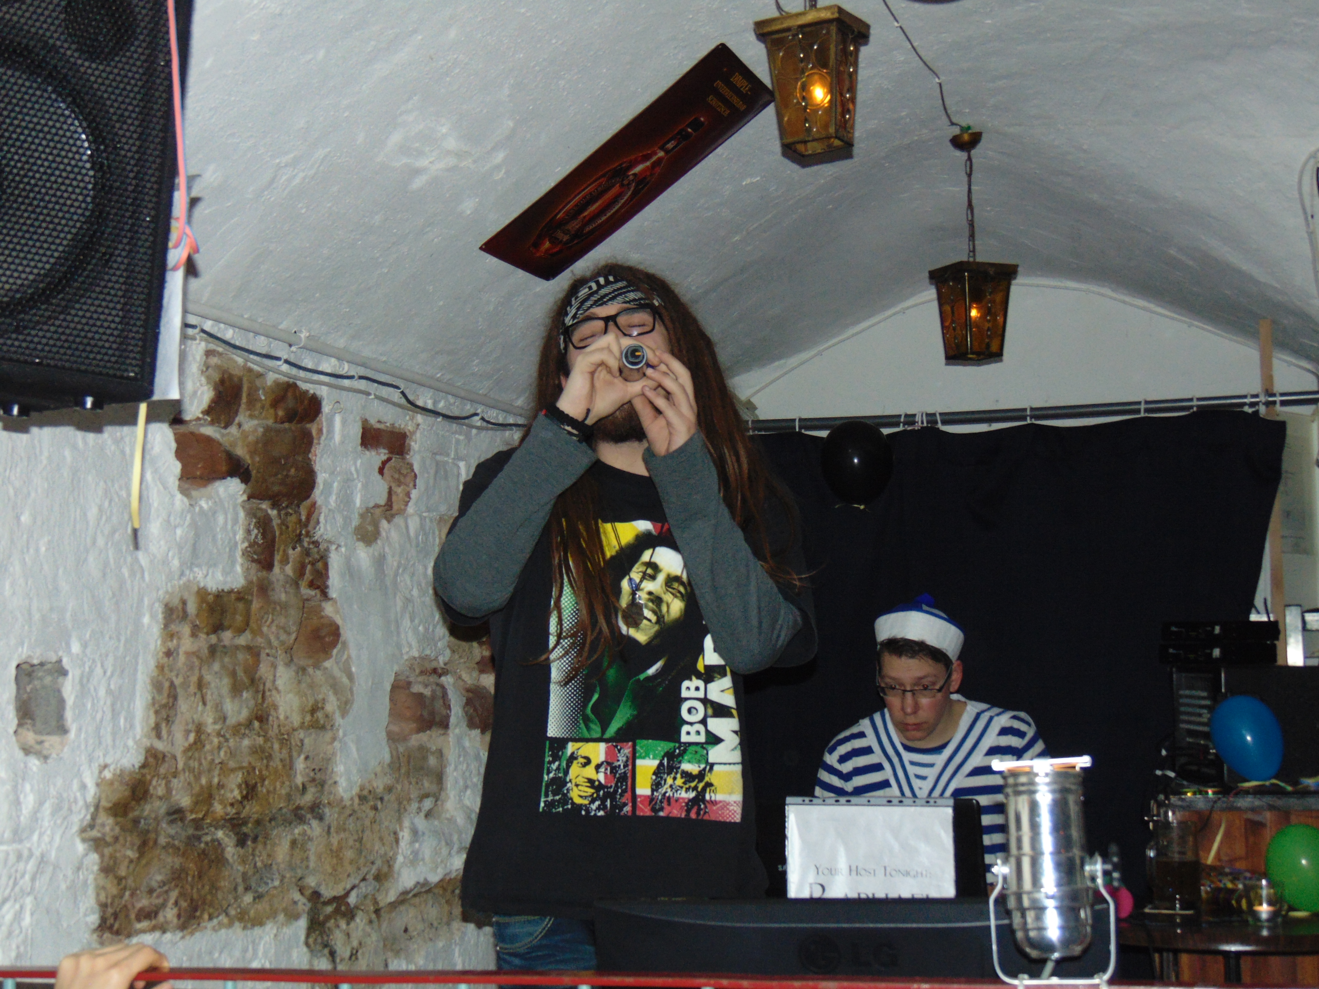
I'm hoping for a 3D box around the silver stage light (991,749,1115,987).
[{"bbox_3d":[0.341,0.325,1.980,0.108,0.194,0.090,-2,-4,5],"label":"silver stage light"}]

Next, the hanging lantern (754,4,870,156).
[{"bbox_3d":[0.253,-0.662,3.693,0.140,0.201,0.140,-4,-5,28],"label":"hanging lantern"}]

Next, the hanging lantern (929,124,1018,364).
[{"bbox_3d":[0.696,-0.561,5.104,0.140,0.516,0.140,1,-5,-26],"label":"hanging lantern"}]

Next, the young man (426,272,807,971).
[{"bbox_3d":[-0.043,0.563,3.275,0.540,1.800,0.460,-1,-4,-12],"label":"young man"}]

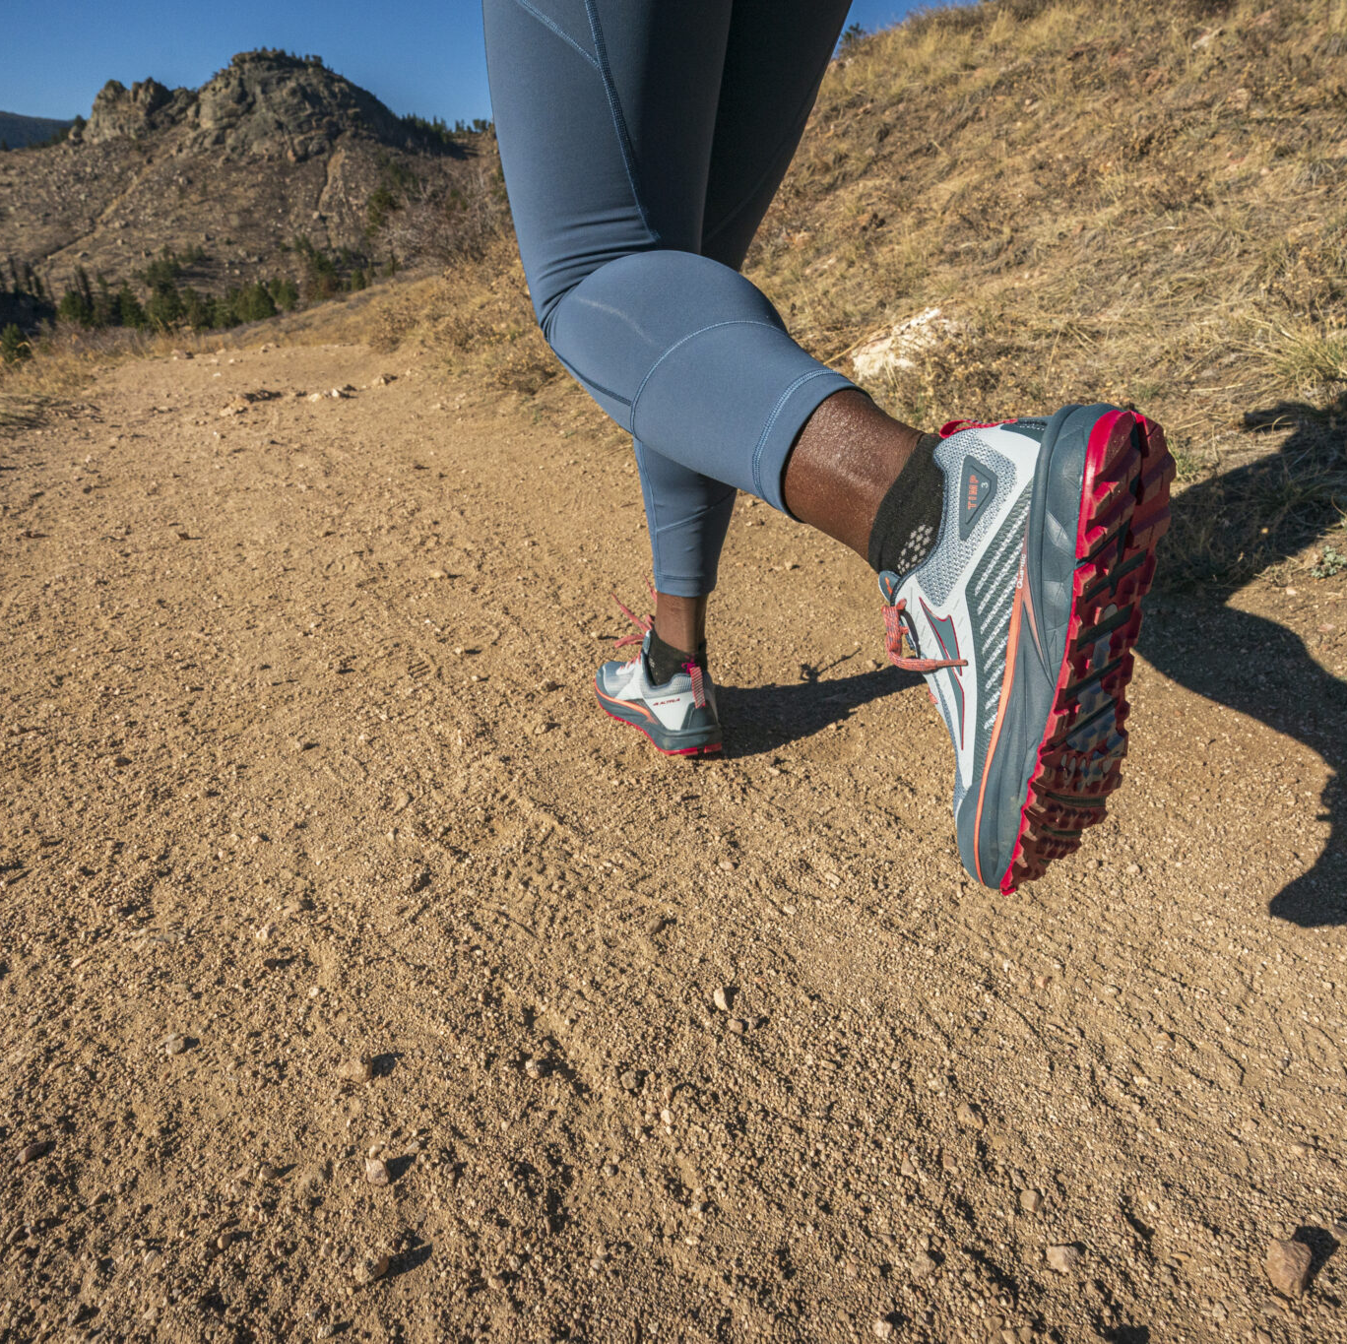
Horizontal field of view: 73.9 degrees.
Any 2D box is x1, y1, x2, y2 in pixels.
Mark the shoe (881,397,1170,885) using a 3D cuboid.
[{"bbox_3d":[0.177,-0.010,0.511,0.105,0.275,0.132,-12,23,-40],"label":"shoe"}]

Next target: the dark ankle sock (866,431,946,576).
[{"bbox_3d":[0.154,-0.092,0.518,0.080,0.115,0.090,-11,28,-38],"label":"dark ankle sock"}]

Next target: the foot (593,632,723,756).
[{"bbox_3d":[-0.028,0.004,1.160,0.105,0.130,0.275,-16,24,-25],"label":"foot"}]

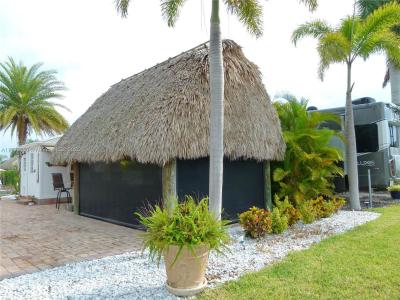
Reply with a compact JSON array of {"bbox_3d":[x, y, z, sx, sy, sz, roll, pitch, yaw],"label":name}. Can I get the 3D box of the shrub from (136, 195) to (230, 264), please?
[{"bbox_3d":[-0.178,0.880,3.122,1.000,0.720,0.950,0,-3,0],"label":"shrub"}]

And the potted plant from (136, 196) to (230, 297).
[{"bbox_3d":[-0.178,1.025,3.114,1.000,1.030,0.950,0,-3,0],"label":"potted plant"}]

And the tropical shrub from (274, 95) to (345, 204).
[{"bbox_3d":[3.210,0.127,8.708,2.250,3.500,2.100,0,-3,0],"label":"tropical shrub"}]

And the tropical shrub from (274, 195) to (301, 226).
[{"bbox_3d":[2.053,1.412,6.777,0.620,0.700,0.580,0,-3,0],"label":"tropical shrub"}]

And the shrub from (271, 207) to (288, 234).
[{"bbox_3d":[1.644,1.439,5.974,0.420,0.550,0.420,0,-3,0],"label":"shrub"}]

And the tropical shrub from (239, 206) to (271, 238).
[{"bbox_3d":[1.096,1.398,5.706,0.660,0.600,0.620,0,-3,0],"label":"tropical shrub"}]

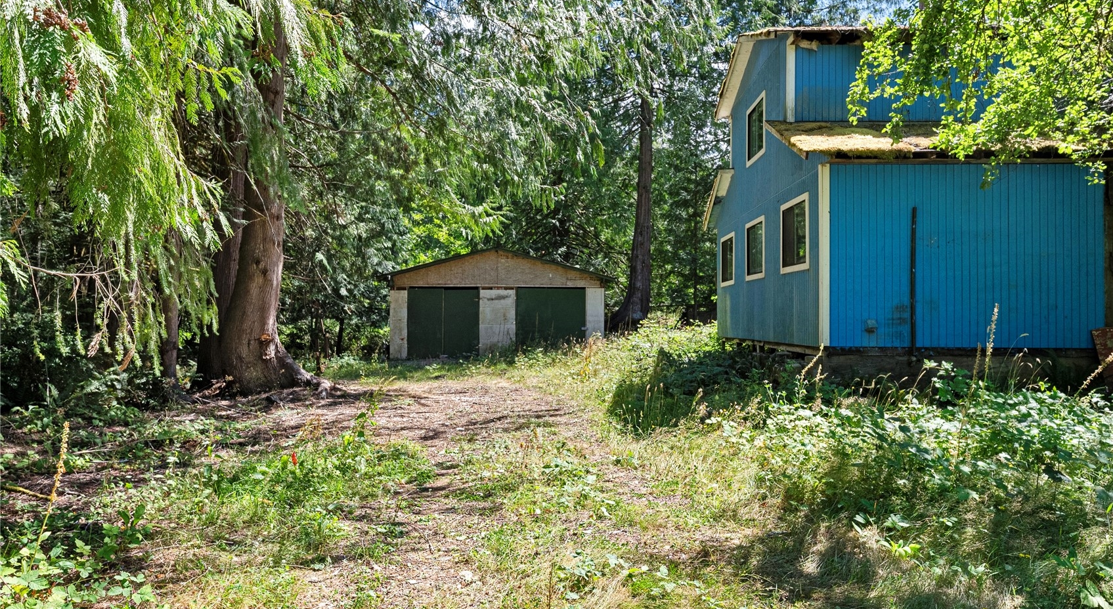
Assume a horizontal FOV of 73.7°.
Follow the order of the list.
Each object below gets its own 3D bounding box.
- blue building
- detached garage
[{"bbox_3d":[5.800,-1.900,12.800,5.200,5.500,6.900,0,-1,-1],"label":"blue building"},{"bbox_3d":[-2.200,0.060,28.800,7.900,3.750,7.400,0,-1,-2],"label":"detached garage"}]

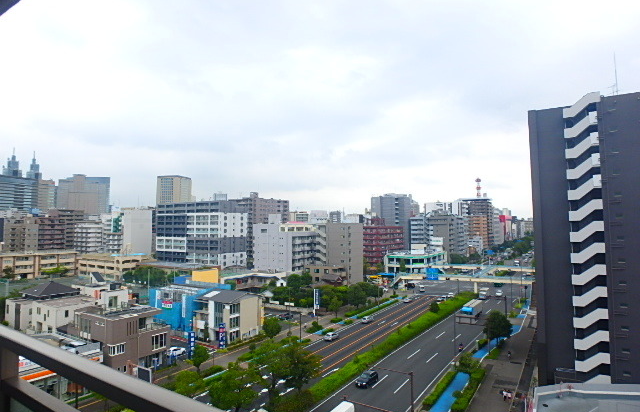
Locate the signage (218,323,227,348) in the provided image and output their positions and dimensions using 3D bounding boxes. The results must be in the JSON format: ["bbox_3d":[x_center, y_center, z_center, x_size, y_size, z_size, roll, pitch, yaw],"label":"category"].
[{"bbox_3d":[-19.029,25.560,76.126,1.000,4.700,0.700,-3,-4,33],"label":"signage"}]

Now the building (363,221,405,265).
[{"bbox_3d":[35.767,23.002,220.008,14.000,28.000,34.000,-3,-4,33],"label":"building"}]

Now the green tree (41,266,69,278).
[{"bbox_3d":[-121.613,31.681,176.350,9.500,6.000,8.000,0,-4,0],"label":"green tree"}]

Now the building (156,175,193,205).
[{"bbox_3d":[-205.329,6.555,547.266,32.900,93.600,30.700,-1,-3,9],"label":"building"}]

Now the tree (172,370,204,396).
[{"bbox_3d":[-20.102,26.605,58.775,4.400,3.600,4.400,-1,-3,0],"label":"tree"}]

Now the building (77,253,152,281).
[{"bbox_3d":[-102.220,29.842,193.332,42.000,10.800,14.000,-3,-4,38],"label":"building"}]

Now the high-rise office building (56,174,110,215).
[{"bbox_3d":[-450.444,6.702,746.649,86.000,121.000,28.000,0,-3,-11],"label":"high-rise office building"}]

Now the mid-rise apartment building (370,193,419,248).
[{"bbox_3d":[45.944,14.933,258.136,25.000,43.000,15.000,1,-3,-28],"label":"mid-rise apartment building"}]

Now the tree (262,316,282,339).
[{"bbox_3d":[-10.446,26.389,84.463,4.400,4.700,4.400,0,-3,-7],"label":"tree"}]

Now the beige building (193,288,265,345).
[{"bbox_3d":[-20.142,24.122,87.356,11.200,9.700,10.400,-3,-4,34],"label":"beige building"}]

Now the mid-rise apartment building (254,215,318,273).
[{"bbox_3d":[-13.595,19.024,163.810,19.400,29.000,20.000,-3,-4,33],"label":"mid-rise apartment building"}]

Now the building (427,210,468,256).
[{"bbox_3d":[81.919,21.531,245.958,13.300,34.000,46.000,-3,-4,33],"label":"building"}]

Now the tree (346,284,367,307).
[{"bbox_3d":[10.896,26.888,115.086,5.800,7.200,5.800,-1,-3,0],"label":"tree"}]

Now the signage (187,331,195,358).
[{"bbox_3d":[-23.083,25.229,70.028,0.650,4.600,0.950,-3,-4,33],"label":"signage"}]

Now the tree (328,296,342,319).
[{"bbox_3d":[4.184,26.695,102.295,3.700,5.700,3.700,-1,-3,2],"label":"tree"}]

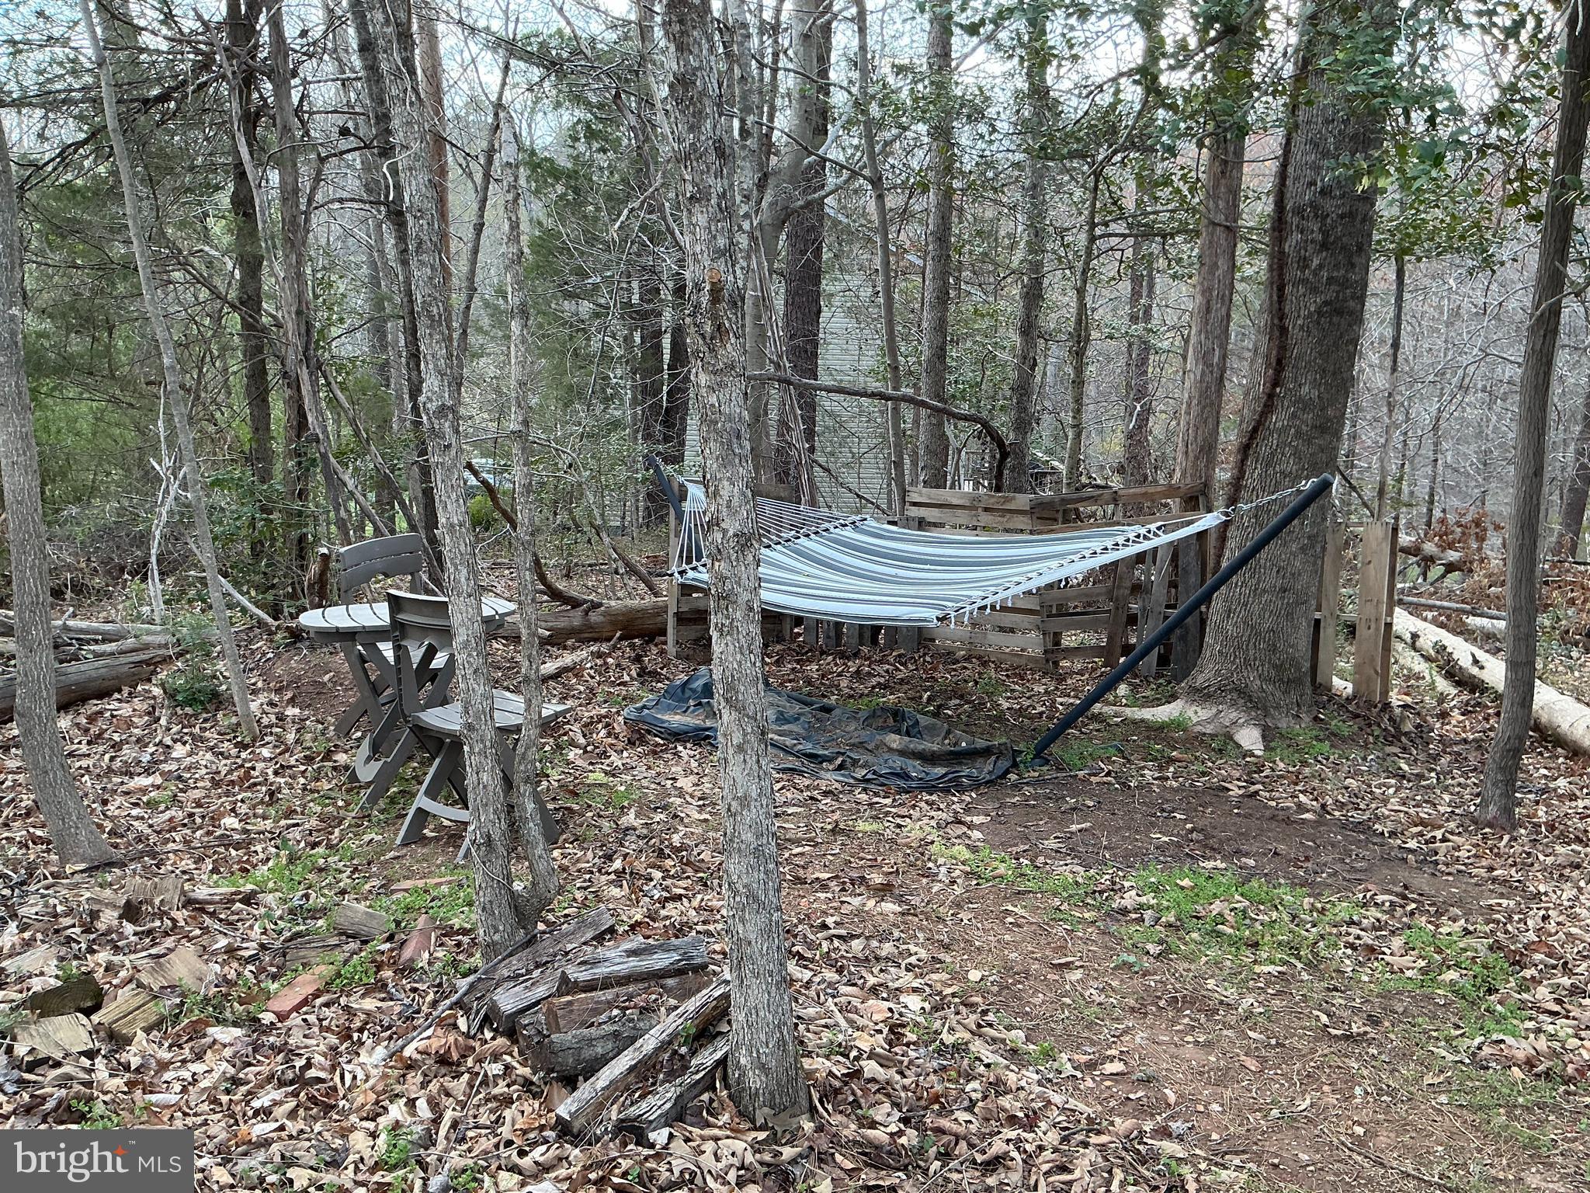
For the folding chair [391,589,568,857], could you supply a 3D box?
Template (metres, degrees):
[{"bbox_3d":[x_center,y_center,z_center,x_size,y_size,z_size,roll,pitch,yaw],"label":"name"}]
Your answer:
[{"bbox_3d":[-0.980,0.380,4.050,0.430,0.810,0.500,6,9,38],"label":"folding chair"}]

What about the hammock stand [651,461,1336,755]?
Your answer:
[{"bbox_3d":[0.440,-0.015,5.864,1.300,1.180,4.200,-5,9,-37],"label":"hammock stand"}]

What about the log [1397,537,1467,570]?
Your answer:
[{"bbox_3d":[5.480,-0.396,11.037,0.950,0.220,0.240,5,9,37],"label":"log"}]

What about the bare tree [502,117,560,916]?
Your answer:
[{"bbox_3d":[-0.690,-0.173,3.365,0.125,2.080,0.120,0,7,0],"label":"bare tree"}]

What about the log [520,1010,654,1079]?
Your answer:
[{"bbox_3d":[-0.410,0.912,2.675,0.320,0.100,0.115,-2,8,-17],"label":"log"}]

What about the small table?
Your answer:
[{"bbox_3d":[-1.340,0.394,4.465,0.720,0.690,0.730,-3,8,-24],"label":"small table"}]

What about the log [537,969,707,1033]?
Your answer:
[{"bbox_3d":[-0.370,0.894,2.880,0.380,0.080,0.085,-4,8,-26],"label":"log"}]

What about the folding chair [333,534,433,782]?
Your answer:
[{"bbox_3d":[-1.610,0.211,5.349,0.500,0.810,0.430,6,9,40],"label":"folding chair"}]

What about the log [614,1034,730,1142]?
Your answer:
[{"bbox_3d":[-0.212,0.939,2.558,0.085,0.075,0.380,4,8,29],"label":"log"}]

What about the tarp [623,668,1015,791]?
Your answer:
[{"bbox_3d":[0.080,0.510,5.578,1.100,0.170,2.000,-7,10,-44],"label":"tarp"}]

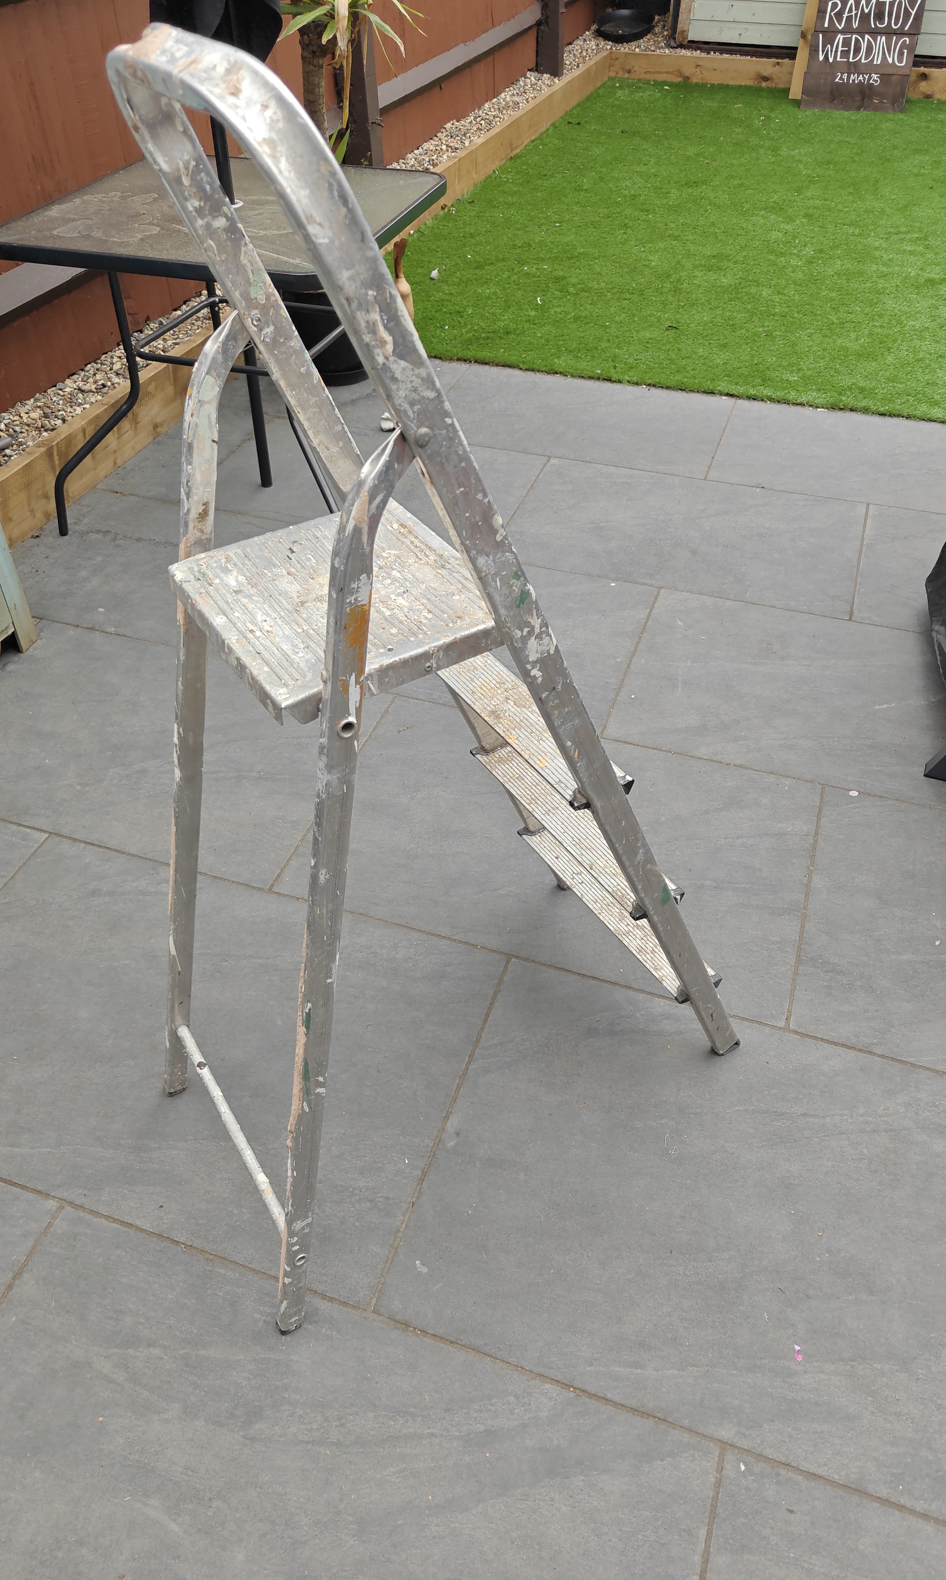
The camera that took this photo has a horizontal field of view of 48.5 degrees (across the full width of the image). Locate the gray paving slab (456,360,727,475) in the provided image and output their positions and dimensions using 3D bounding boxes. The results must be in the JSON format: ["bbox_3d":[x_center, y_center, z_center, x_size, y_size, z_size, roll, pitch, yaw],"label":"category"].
[{"bbox_3d":[0.333,-1.170,3.315,0.900,0.022,0.600,13,45,14],"label":"gray paving slab"}]

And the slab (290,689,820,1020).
[{"bbox_3d":[0.164,0.093,1.968,0.900,0.022,0.600,13,45,14],"label":"slab"}]

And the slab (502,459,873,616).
[{"bbox_3d":[0.561,-0.683,2.795,0.900,0.022,0.600,13,45,14],"label":"slab"}]

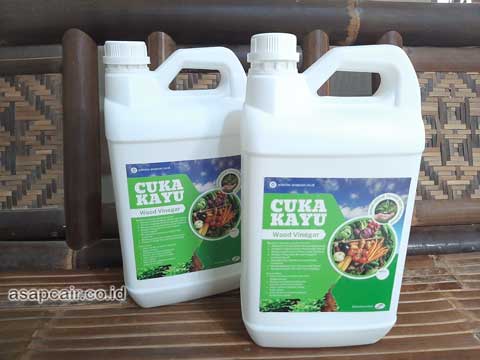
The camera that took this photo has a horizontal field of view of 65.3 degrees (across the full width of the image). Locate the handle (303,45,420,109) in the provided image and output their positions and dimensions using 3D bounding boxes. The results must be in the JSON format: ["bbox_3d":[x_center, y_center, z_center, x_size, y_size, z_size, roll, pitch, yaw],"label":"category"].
[{"bbox_3d":[0.121,-0.102,0.377,0.119,0.062,0.042,0,19,0],"label":"handle"}]

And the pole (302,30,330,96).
[{"bbox_3d":[0.139,-0.080,0.645,0.042,0.343,0.042,-1,-4,0],"label":"pole"}]

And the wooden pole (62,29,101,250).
[{"bbox_3d":[-0.260,-0.067,0.616,0.057,0.345,0.057,-3,-4,0],"label":"wooden pole"}]

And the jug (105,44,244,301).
[{"bbox_3d":[-0.070,-0.009,0.501,0.188,0.334,0.110,-6,20,-17],"label":"jug"}]

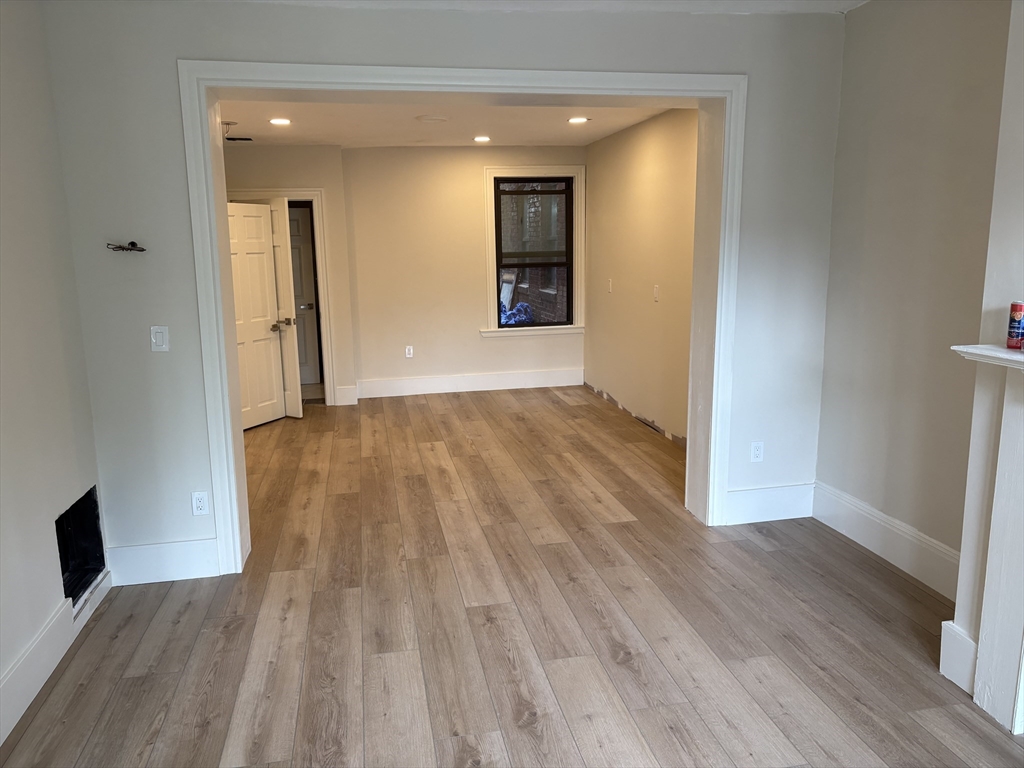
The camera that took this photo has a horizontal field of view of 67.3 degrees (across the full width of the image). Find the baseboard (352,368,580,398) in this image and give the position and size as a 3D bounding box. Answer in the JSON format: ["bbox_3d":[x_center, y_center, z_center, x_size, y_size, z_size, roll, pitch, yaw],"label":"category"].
[{"bbox_3d":[-0.409,-0.009,8.446,2.530,0.188,0.025,-3,11,-13],"label":"baseboard"}]

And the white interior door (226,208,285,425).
[{"bbox_3d":[-2.352,-0.588,6.796,0.045,1.989,0.800,4,12,24],"label":"white interior door"}]

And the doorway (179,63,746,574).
[{"bbox_3d":[-0.129,-0.317,3.970,2.787,2.466,0.040,-3,11,-12],"label":"doorway"}]

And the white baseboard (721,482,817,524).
[{"bbox_3d":[1.514,0.709,4.515,0.565,0.202,0.025,-3,11,-12],"label":"white baseboard"}]

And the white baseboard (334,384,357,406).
[{"bbox_3d":[-1.694,0.123,7.863,0.229,0.183,0.025,-3,11,-12],"label":"white baseboard"}]

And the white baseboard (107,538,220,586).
[{"bbox_3d":[-1.732,0.881,3.846,0.514,0.202,0.025,-3,11,-12],"label":"white baseboard"}]

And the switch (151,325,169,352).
[{"bbox_3d":[-1.668,-0.213,3.649,0.074,0.119,0.012,-3,11,-12],"label":"switch"}]

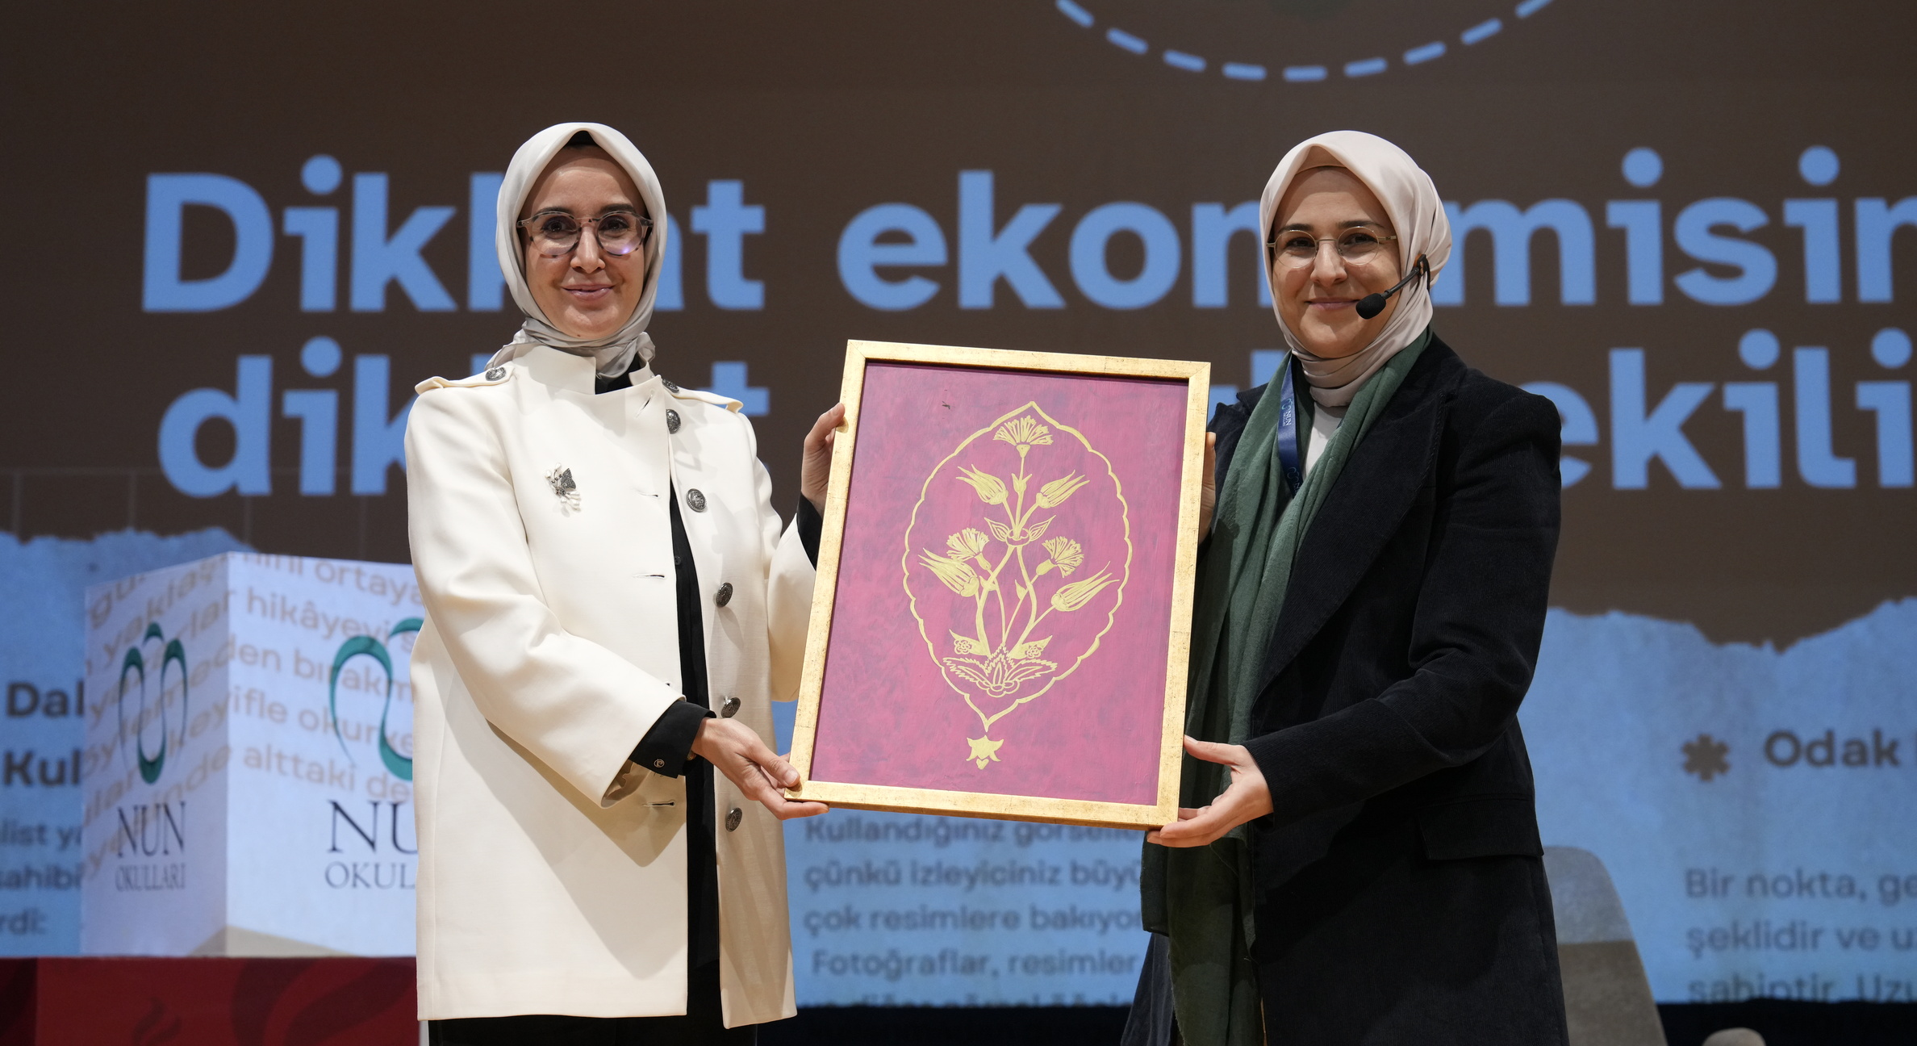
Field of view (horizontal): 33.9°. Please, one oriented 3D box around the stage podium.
[{"bbox_3d":[-1.232,0.473,6.082,0.710,0.720,0.710,5,-9,-36],"label":"stage podium"}]

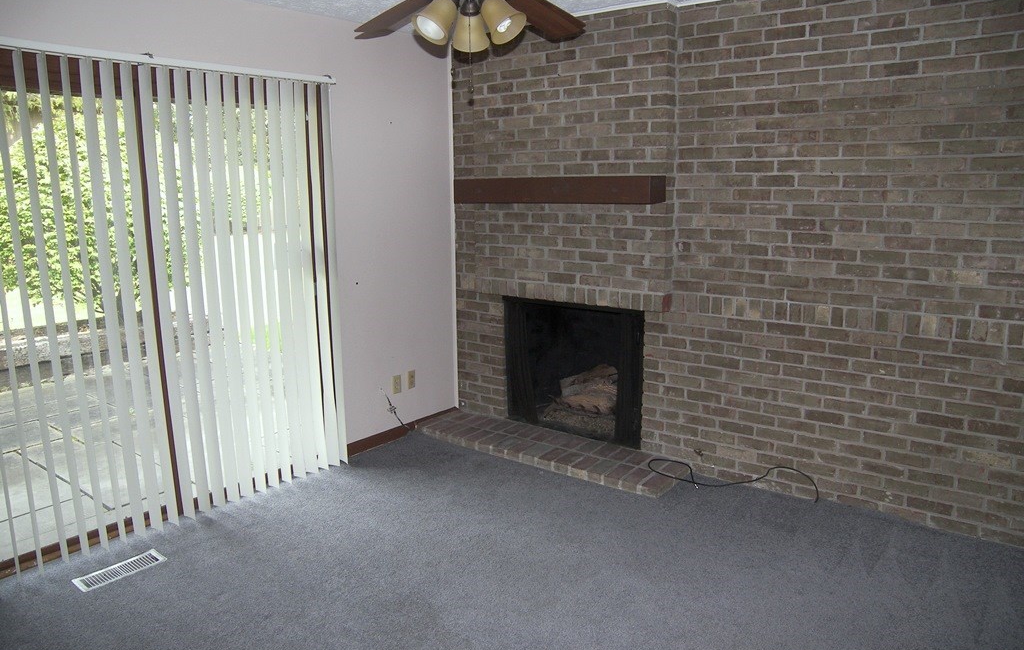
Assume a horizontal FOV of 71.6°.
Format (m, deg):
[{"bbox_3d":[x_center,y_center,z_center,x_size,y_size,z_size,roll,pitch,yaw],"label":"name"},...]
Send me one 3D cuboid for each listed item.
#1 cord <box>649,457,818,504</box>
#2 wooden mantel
[{"bbox_3d":[1.107,0.790,3.657,0.850,0.150,0.270,7,13,32],"label":"cord"},{"bbox_3d":[0.226,-0.727,3.861,1.210,0.140,0.200,7,13,32],"label":"wooden mantel"}]

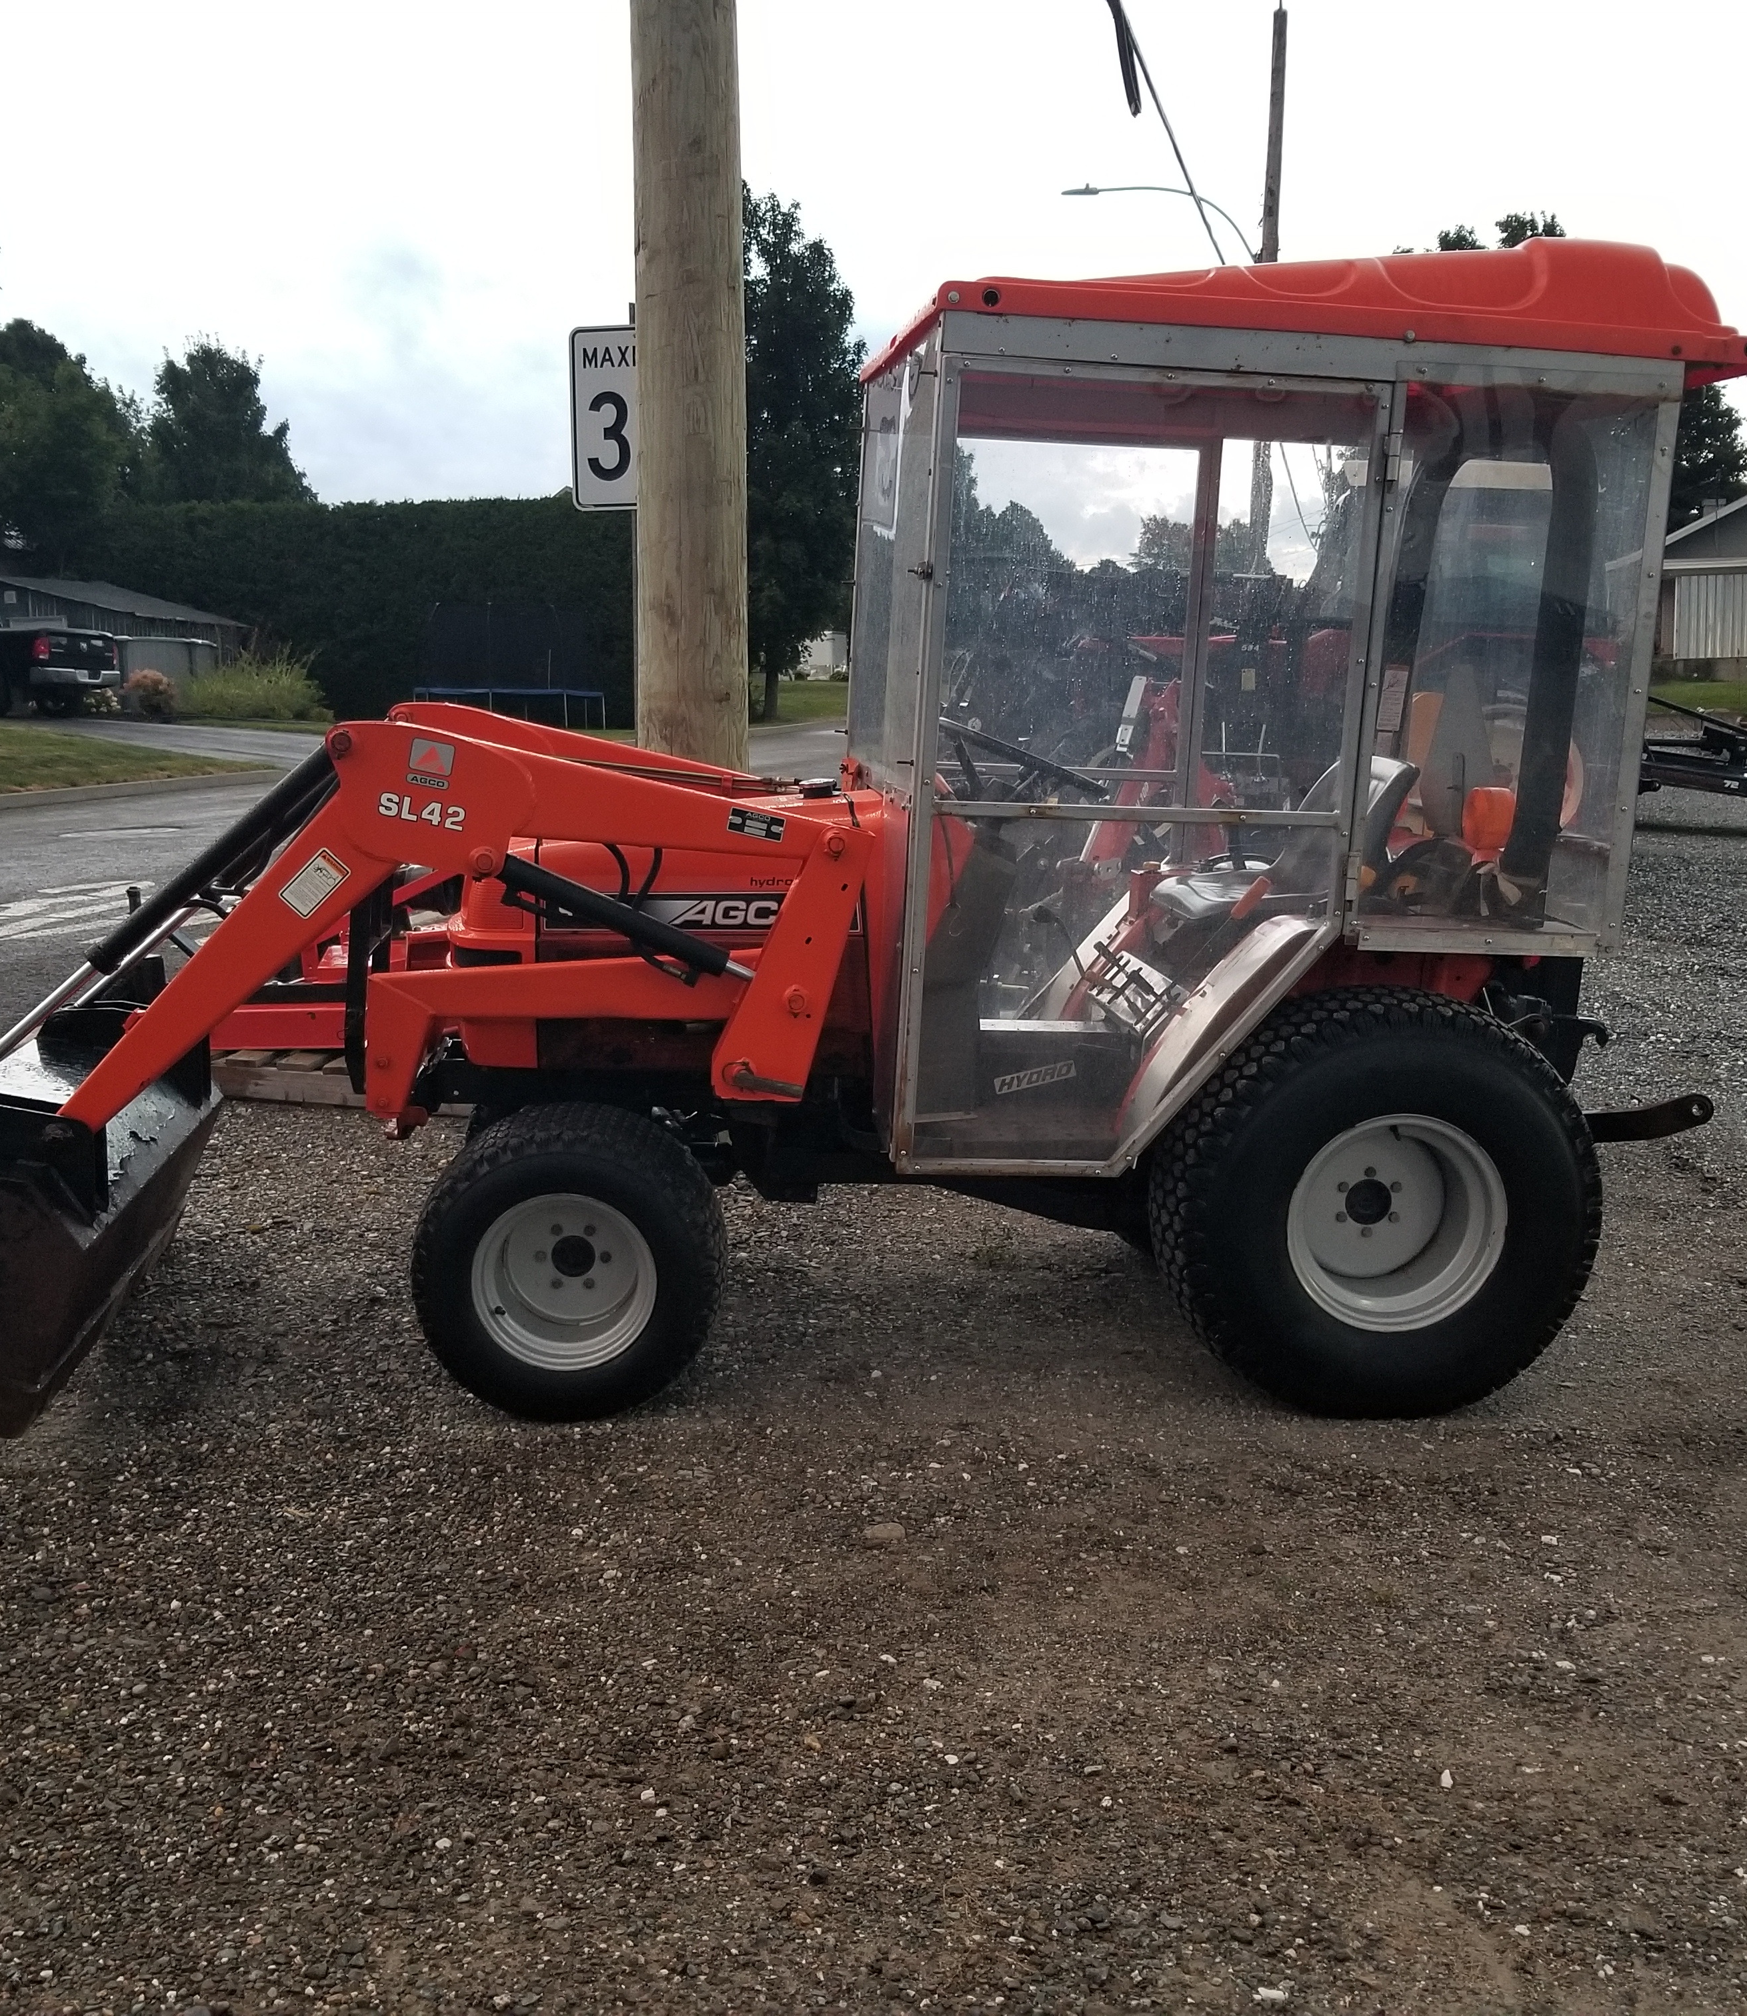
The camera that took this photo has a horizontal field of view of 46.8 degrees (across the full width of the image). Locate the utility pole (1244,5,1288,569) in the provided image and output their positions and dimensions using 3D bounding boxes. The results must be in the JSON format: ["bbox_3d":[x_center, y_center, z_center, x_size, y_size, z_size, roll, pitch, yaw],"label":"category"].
[{"bbox_3d":[5.230,-7.850,27.105,0.300,10.510,0.300,0,9,0],"label":"utility pole"}]

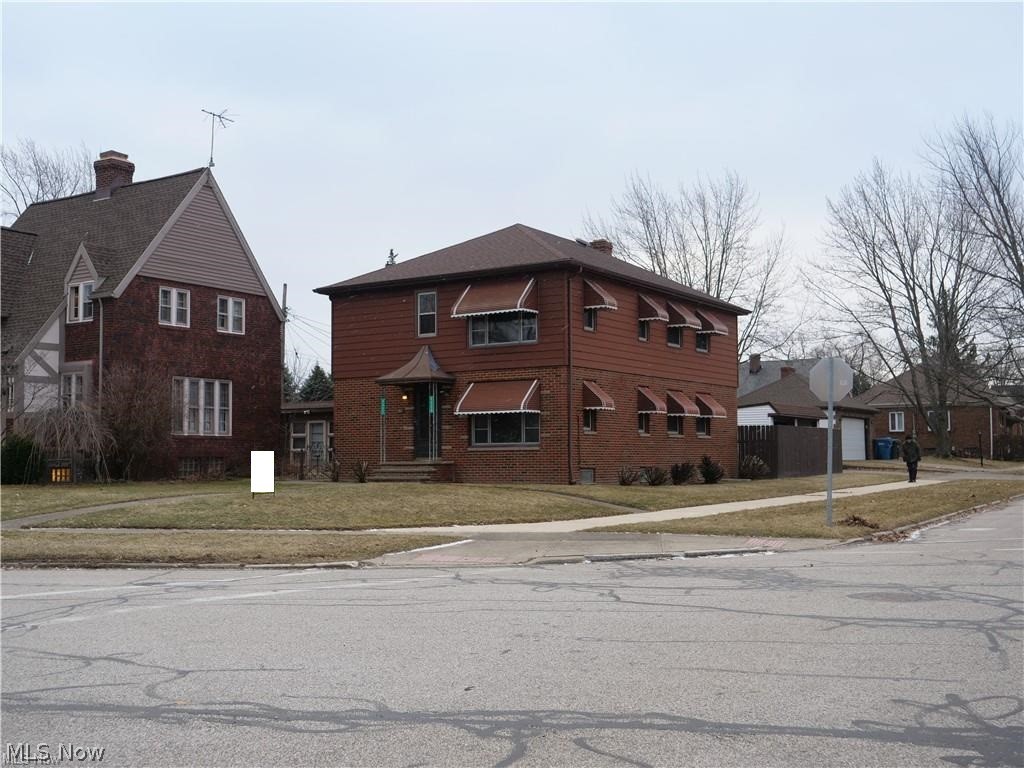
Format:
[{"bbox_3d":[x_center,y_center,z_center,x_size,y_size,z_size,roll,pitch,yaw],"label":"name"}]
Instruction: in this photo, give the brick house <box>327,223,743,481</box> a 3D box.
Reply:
[{"bbox_3d":[0.918,-1.039,35.042,8.800,8.000,12.200,-2,-4,32],"label":"brick house"}]

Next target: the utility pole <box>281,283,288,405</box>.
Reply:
[{"bbox_3d":[-12.548,-0.507,61.698,0.300,10.200,0.300,-2,-4,32],"label":"utility pole"}]

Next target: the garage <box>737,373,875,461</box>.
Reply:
[{"bbox_3d":[13.767,1.667,57.095,6.600,4.420,8.200,-2,-4,32],"label":"garage"}]

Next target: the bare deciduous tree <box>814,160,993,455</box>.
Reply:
[{"bbox_3d":[20.897,-4.031,59.531,9.900,15.825,9.900,-2,-4,32],"label":"bare deciduous tree"}]

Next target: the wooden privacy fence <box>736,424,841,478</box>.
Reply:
[{"bbox_3d":[10.347,2.516,41.453,1.300,1.800,6.700,-2,-4,32],"label":"wooden privacy fence"}]

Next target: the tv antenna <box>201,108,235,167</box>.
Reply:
[{"bbox_3d":[-8.736,-7.312,33.349,0.950,1.740,1.250,-2,-4,33],"label":"tv antenna"}]

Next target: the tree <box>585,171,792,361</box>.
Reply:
[{"bbox_3d":[10.401,-3.841,66.472,12.300,17.600,11.500,-2,-4,32],"label":"tree"}]

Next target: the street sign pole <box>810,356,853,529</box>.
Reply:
[{"bbox_3d":[5.460,0.992,19.388,0.760,2.960,0.100,-2,-4,26],"label":"street sign pole"}]

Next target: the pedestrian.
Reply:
[{"bbox_3d":[14.749,2.788,41.550,0.620,1.700,0.420,-2,-4,27],"label":"pedestrian"}]

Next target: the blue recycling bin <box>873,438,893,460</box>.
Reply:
[{"bbox_3d":[19.113,3.369,57.785,0.660,1.100,0.800,-2,-4,32],"label":"blue recycling bin"}]

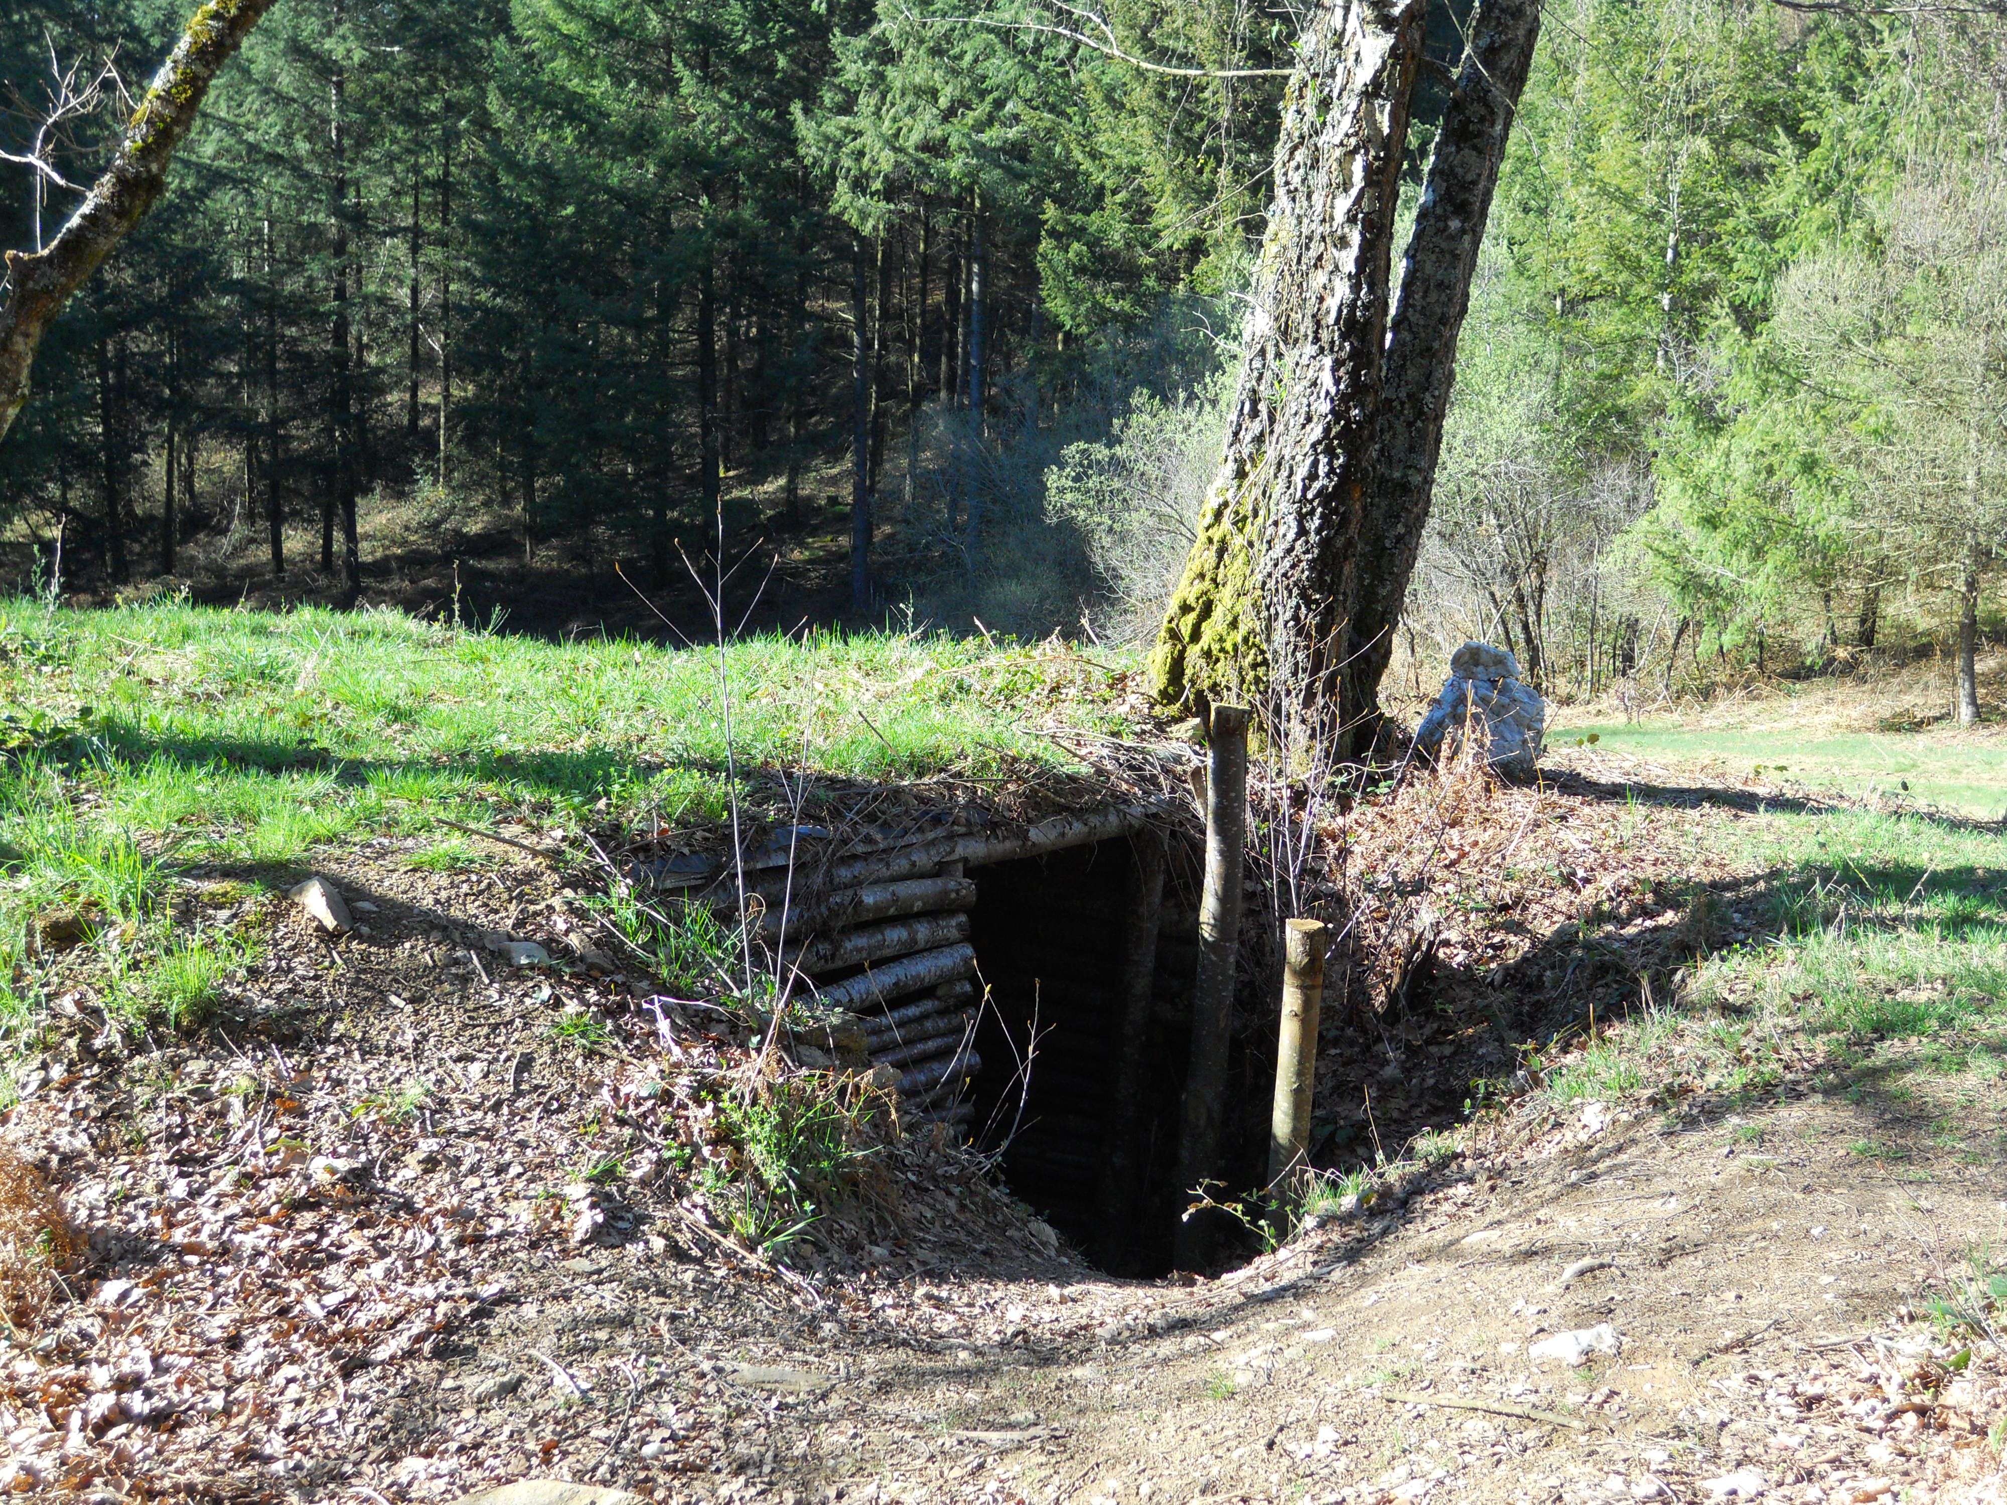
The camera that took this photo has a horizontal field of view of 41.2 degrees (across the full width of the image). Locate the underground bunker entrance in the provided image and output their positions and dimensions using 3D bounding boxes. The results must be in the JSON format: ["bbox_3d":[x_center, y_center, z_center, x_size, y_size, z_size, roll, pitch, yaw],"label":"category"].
[{"bbox_3d":[0.298,0.864,7.400,0.400,1.280,0.950,4,7,40],"label":"underground bunker entrance"}]

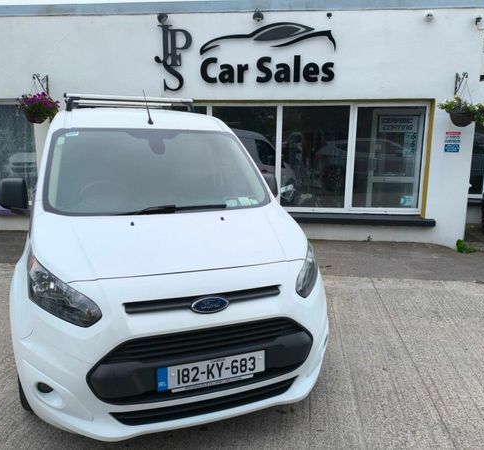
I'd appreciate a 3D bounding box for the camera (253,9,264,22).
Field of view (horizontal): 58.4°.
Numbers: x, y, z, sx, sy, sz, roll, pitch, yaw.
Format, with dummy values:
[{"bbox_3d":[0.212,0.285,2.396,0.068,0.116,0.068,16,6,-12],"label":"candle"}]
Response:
[{"bbox_3d":[0.249,-3.161,6.538,0.175,0.200,0.200,1,11,5],"label":"camera"}]

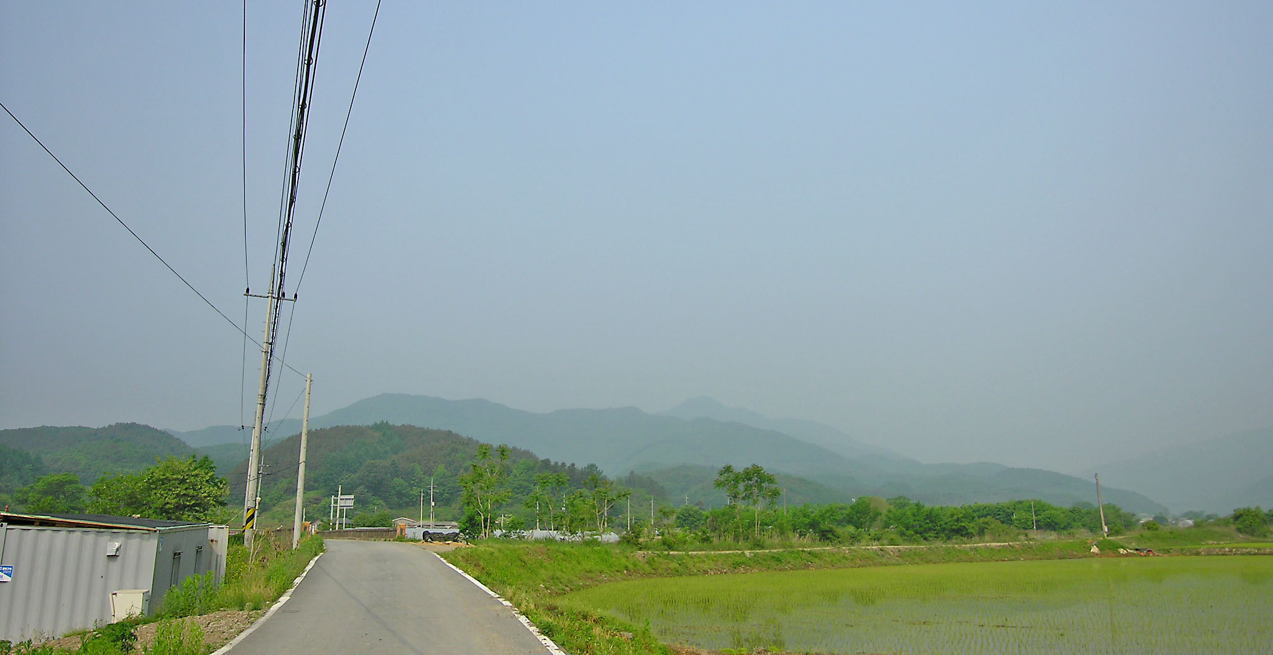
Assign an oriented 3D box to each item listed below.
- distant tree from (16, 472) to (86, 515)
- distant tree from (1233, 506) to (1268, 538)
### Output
[{"bbox_3d":[-50.683,15.588,76.434,6.030,5.990,5.730,8,-15,-32],"label":"distant tree"},{"bbox_3d":[52.836,16.839,76.269,3.008,2.601,3.008,-8,-14,33],"label":"distant tree"}]

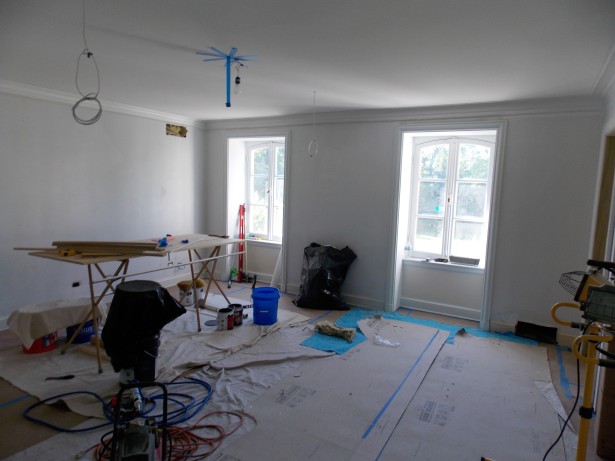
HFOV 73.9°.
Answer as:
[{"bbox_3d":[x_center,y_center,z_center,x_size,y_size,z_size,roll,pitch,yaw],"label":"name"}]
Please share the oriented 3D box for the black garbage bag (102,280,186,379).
[{"bbox_3d":[-1.251,0.781,3.204,0.600,0.750,0.430,-1,7,-22],"label":"black garbage bag"}]

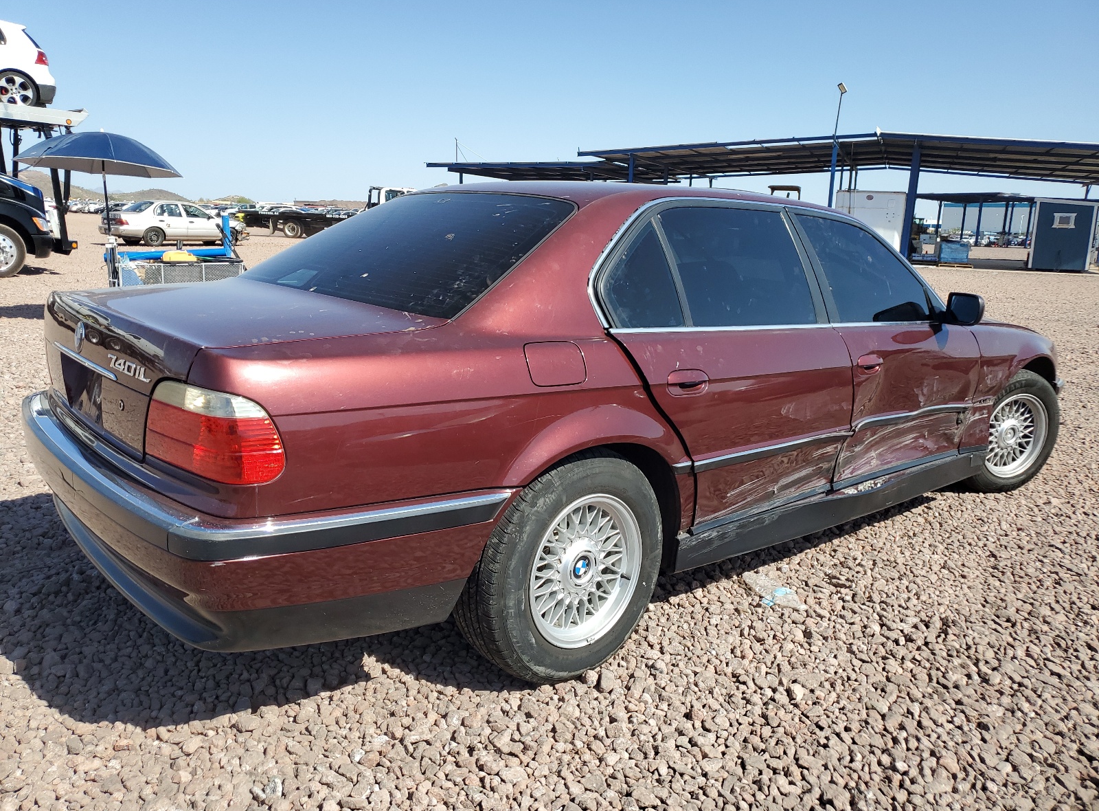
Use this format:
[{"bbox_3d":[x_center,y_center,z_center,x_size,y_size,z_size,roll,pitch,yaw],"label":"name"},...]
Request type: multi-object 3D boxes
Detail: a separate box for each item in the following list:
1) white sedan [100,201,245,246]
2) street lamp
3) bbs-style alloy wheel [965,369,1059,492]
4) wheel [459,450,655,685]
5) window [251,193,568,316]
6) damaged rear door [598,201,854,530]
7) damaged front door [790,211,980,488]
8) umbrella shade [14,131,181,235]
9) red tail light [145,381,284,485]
[{"bbox_3d":[-11.659,-5.705,25.898,1.690,1.390,4.300,12,15,39],"label":"white sedan"},{"bbox_3d":[10.550,-8.650,30.800,0.500,6.300,0.550,8,13,26],"label":"street lamp"},{"bbox_3d":[2.381,0.132,4.378,0.670,0.670,0.240,-2,12,-20],"label":"bbs-style alloy wheel"},{"bbox_3d":[0.043,0.445,2.413,0.670,0.670,0.245,-8,15,-40],"label":"wheel"},{"bbox_3d":[-0.519,-0.544,2.753,0.660,0.120,1.380,-42,34,-26],"label":"window"},{"bbox_3d":[0.582,-0.157,2.722,1.250,1.020,0.270,-8,15,-40],"label":"damaged rear door"},{"bbox_3d":[1.394,-0.250,3.404,1.270,1.030,0.260,-8,15,-40],"label":"damaged front door"},{"bbox_3d":[-4.980,-2.475,9.200,1.650,1.130,1.650,6,12,17],"label":"umbrella shade"},{"bbox_3d":[-0.719,0.042,1.747,0.200,0.200,0.380,-8,15,-40],"label":"red tail light"}]

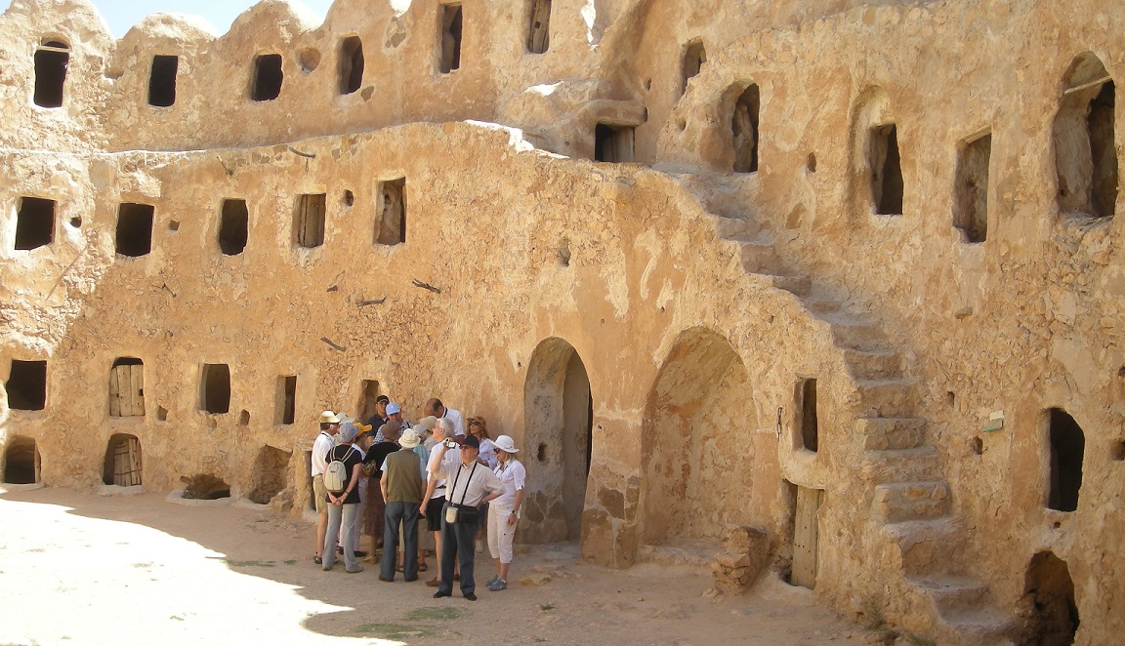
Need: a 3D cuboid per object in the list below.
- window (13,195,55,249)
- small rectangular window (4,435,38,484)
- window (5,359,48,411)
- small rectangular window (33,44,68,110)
[{"bbox_3d":[-8.519,-1.613,23.101,0.640,0.850,0.300,0,2,-16],"label":"window"},{"bbox_3d":[-9.126,2.329,24.100,0.680,0.820,0.180,1,1,14],"label":"small rectangular window"},{"bbox_3d":[-8.607,0.990,23.001,0.640,0.850,0.300,0,2,-16],"label":"window"},{"bbox_3d":[-8.395,-4.054,23.501,0.570,1.070,0.300,0,2,-16],"label":"small rectangular window"}]

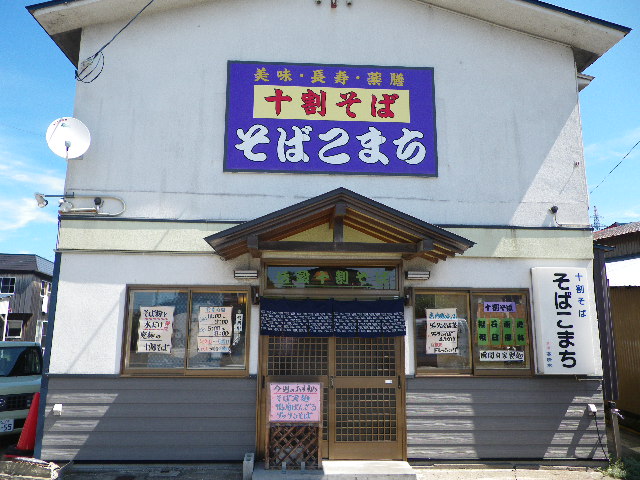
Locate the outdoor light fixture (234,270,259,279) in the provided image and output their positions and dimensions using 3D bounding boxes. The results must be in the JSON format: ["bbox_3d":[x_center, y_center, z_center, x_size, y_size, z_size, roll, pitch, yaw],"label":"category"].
[{"bbox_3d":[-0.852,0.412,6.016,0.269,0.093,0.100,1,-10,-3],"label":"outdoor light fixture"}]

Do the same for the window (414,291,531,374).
[{"bbox_3d":[1.781,1.092,6.101,1.395,1.020,0.100,1,-10,-3],"label":"window"}]

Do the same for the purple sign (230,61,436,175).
[{"bbox_3d":[0.147,-1.495,6.429,2.601,1.441,0.060,1,-10,-3],"label":"purple sign"}]

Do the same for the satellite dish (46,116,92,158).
[{"bbox_3d":[-2.864,-1.184,5.898,0.470,0.480,0.280,6,-11,-27],"label":"satellite dish"}]

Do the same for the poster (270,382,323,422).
[{"bbox_3d":[-0.260,1.730,5.498,0.534,0.389,0.025,1,-10,-3],"label":"poster"}]

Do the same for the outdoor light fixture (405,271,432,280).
[{"bbox_3d":[1.149,0.428,6.116,0.290,0.100,0.100,1,-10,-3],"label":"outdoor light fixture"}]

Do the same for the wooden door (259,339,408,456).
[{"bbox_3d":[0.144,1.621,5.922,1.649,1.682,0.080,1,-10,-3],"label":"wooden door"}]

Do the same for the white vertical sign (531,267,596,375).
[{"bbox_3d":[2.830,0.947,6.094,0.680,1.226,0.130,1,-10,-3],"label":"white vertical sign"}]

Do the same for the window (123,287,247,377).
[{"bbox_3d":[-1.507,1.045,5.941,1.415,1.025,0.100,1,-10,-3],"label":"window"}]

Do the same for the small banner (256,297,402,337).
[{"bbox_3d":[0.155,0.900,5.960,1.670,0.426,0.040,1,-10,-3],"label":"small banner"}]

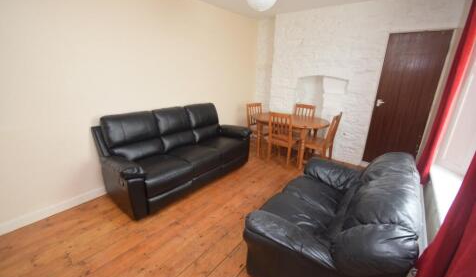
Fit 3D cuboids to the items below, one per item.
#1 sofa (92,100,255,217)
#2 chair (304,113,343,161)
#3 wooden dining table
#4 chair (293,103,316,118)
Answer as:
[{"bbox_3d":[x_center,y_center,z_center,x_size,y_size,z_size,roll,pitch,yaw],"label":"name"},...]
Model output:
[{"bbox_3d":[-0.789,0.113,2.988,0.938,1.008,2.046,15,23,37],"label":"sofa"},{"bbox_3d":[1.471,-0.003,3.565,0.470,0.905,0.420,15,23,38],"label":"chair"},{"bbox_3d":[0.964,-0.028,3.887,1.387,0.747,0.977,13,22,32],"label":"wooden dining table"},{"bbox_3d":[1.298,-0.236,4.269,0.420,0.905,0.470,14,23,36],"label":"chair"}]

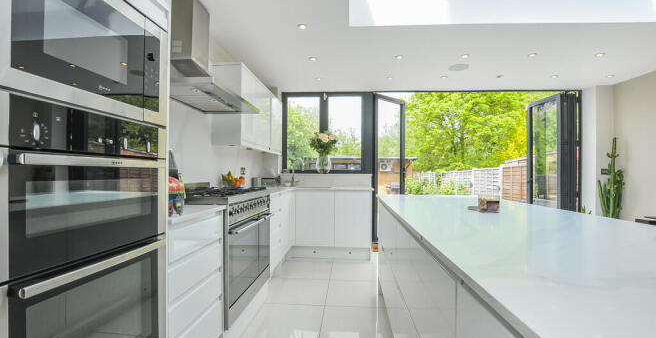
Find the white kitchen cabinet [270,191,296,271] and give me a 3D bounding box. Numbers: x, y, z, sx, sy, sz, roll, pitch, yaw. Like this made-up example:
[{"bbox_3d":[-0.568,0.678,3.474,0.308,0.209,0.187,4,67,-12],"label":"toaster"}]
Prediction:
[{"bbox_3d":[-0.810,0.645,3.101,0.615,0.815,1.000,0,-1,5],"label":"white kitchen cabinet"}]

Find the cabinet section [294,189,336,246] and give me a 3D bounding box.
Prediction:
[{"bbox_3d":[-0.144,0.649,3.796,0.506,0.720,0.540,0,-1,4],"label":"cabinet section"}]

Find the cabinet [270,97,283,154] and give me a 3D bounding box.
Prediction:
[{"bbox_3d":[-0.894,-0.611,3.862,0.330,0.780,0.540,0,-1,5],"label":"cabinet"}]

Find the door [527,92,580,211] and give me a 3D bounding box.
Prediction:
[{"bbox_3d":[3.523,0.034,4.357,0.230,2.310,0.860,0,-1,5],"label":"door"}]

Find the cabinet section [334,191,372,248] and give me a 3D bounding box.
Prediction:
[{"bbox_3d":[0.341,0.650,3.759,0.466,0.718,0.540,0,-1,4],"label":"cabinet section"}]

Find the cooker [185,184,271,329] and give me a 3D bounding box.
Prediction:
[{"bbox_3d":[-0.880,0.569,2.156,0.640,0.910,0.895,0,-1,5],"label":"cooker"}]

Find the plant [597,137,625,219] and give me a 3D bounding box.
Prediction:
[{"bbox_3d":[3.569,0.421,3.416,0.260,1.560,0.260,0,-1,5],"label":"plant"}]

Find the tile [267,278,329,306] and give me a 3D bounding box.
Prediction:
[{"bbox_3d":[-0.278,1.176,2.628,0.558,0.010,0.555,0,-1,5],"label":"tile"}]

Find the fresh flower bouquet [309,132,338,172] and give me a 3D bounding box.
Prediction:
[{"bbox_3d":[-0.070,-0.246,4.152,0.440,0.635,0.400,0,-1,5],"label":"fresh flower bouquet"}]

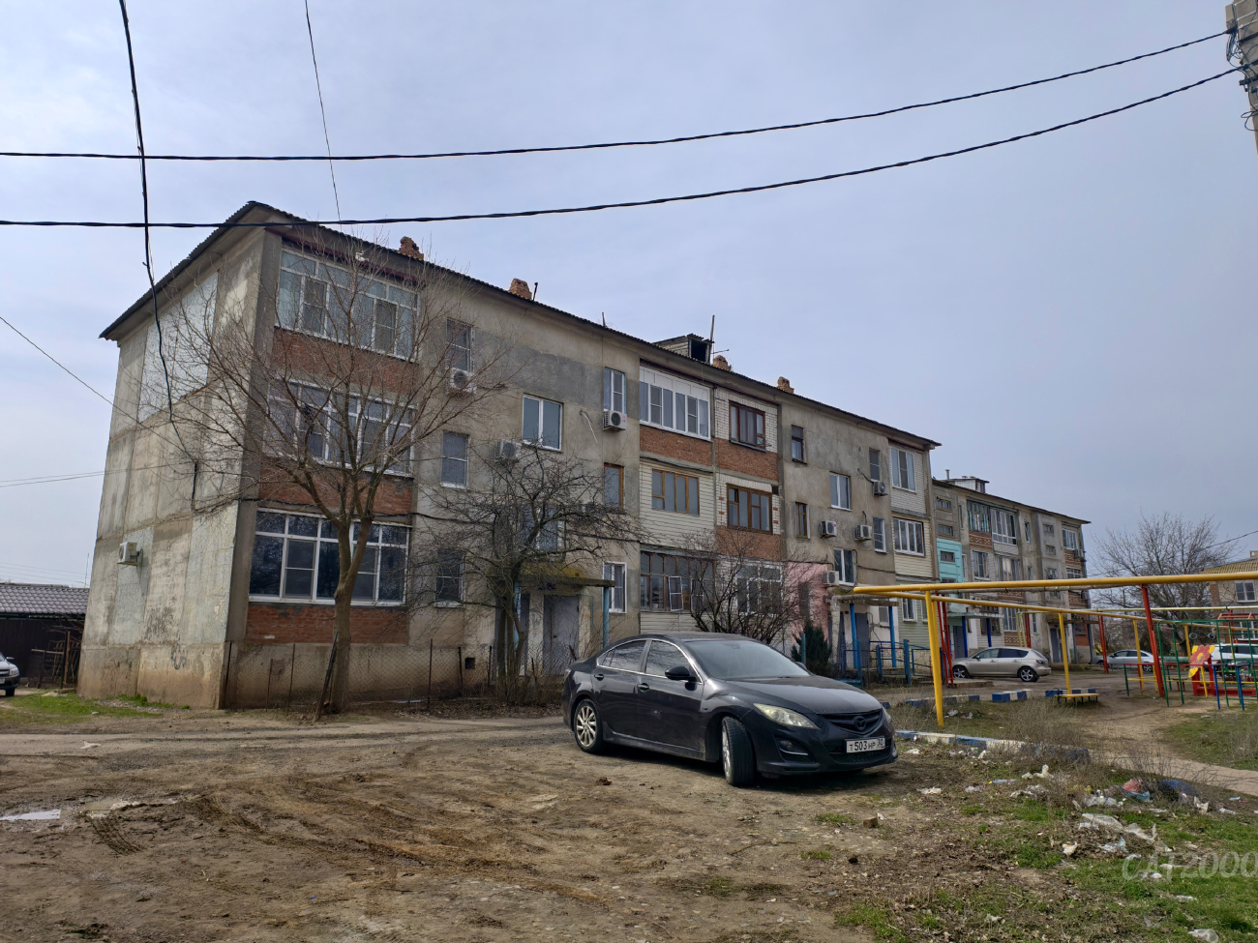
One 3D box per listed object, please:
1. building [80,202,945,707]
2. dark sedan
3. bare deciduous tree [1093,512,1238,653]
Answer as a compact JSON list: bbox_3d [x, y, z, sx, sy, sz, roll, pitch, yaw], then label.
[{"bbox_3d":[-0.391,2.289,32.974,11.430,11.550,33.990,-11,-16,43],"label":"building"},{"bbox_3d":[0.944,2.677,9.886,1.810,1.440,4.750,7,-12,-33],"label":"dark sedan"},{"bbox_3d":[41.199,8.767,64.000,9.800,11.300,9.600,-7,-13,32],"label":"bare deciduous tree"}]

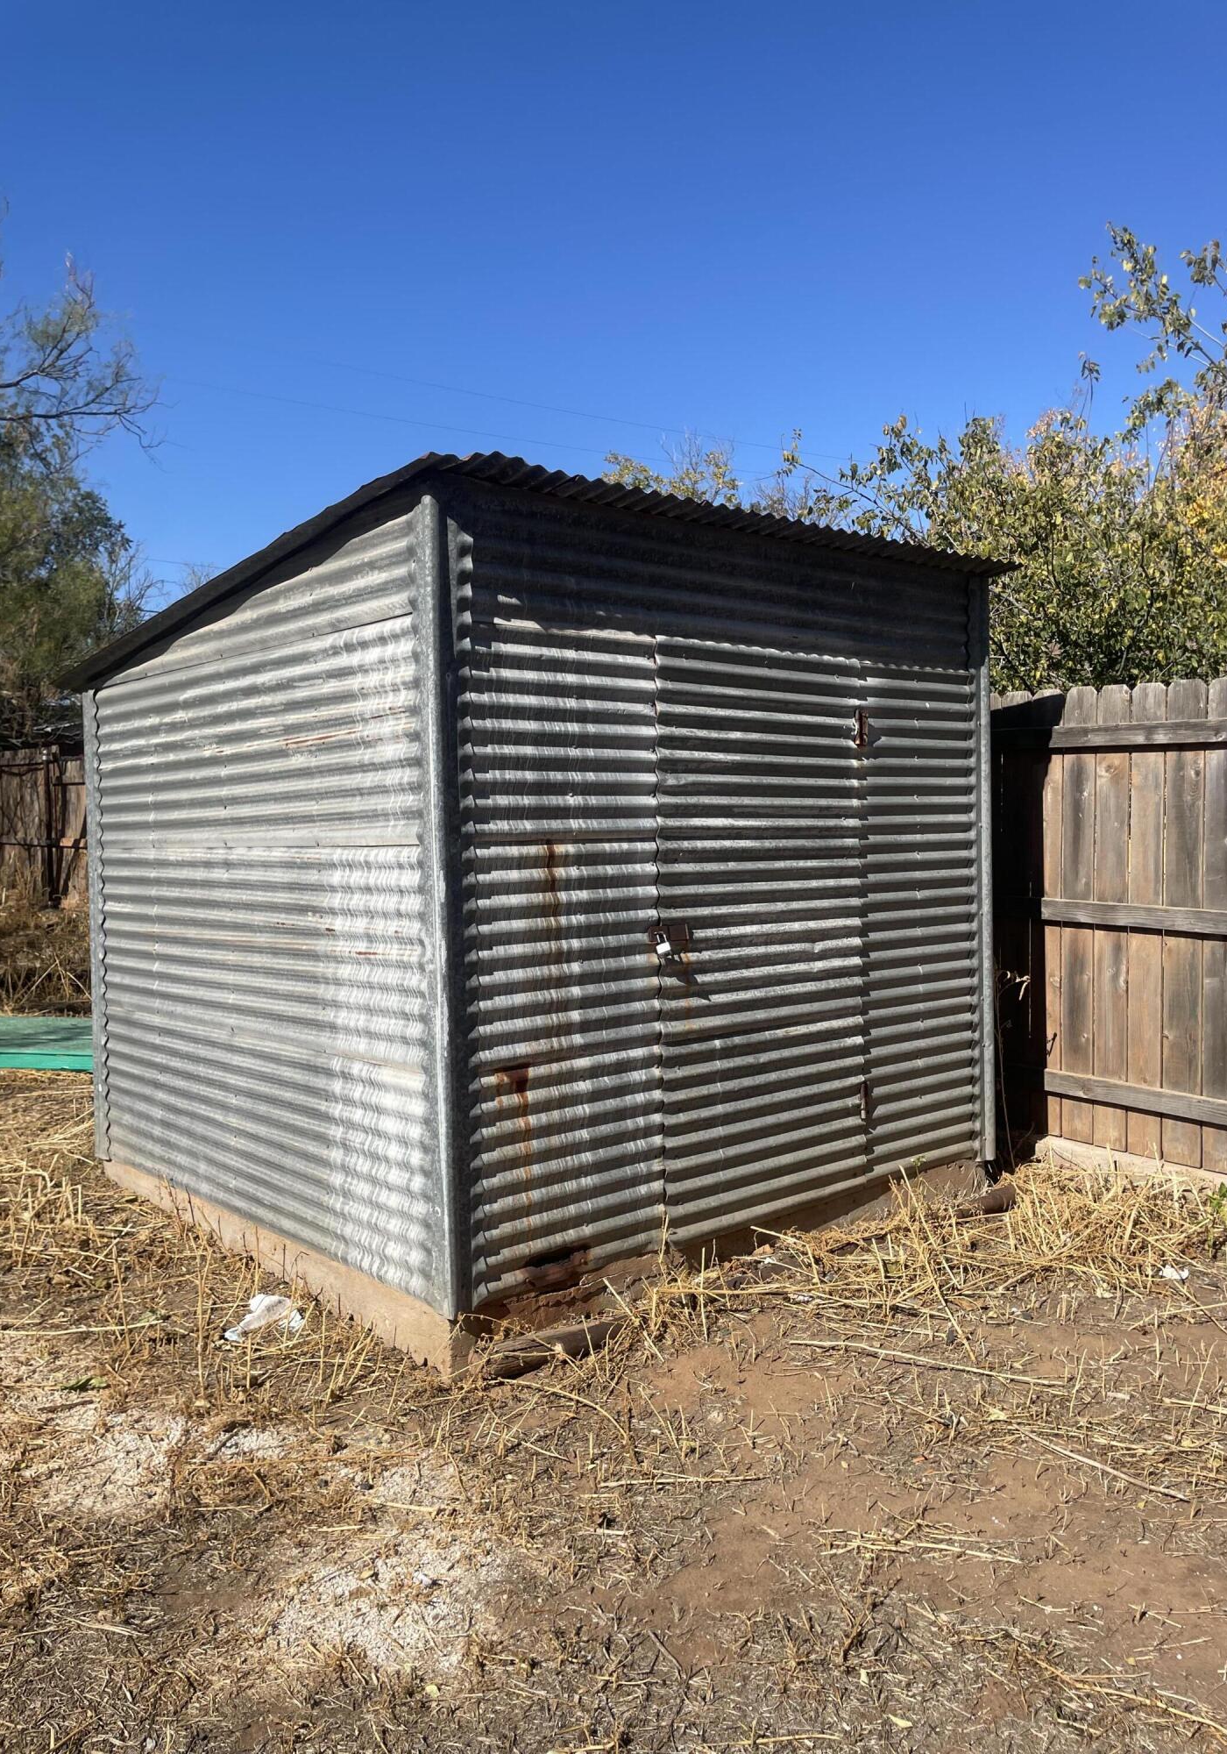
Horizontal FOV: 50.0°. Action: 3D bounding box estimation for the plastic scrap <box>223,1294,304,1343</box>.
[{"bbox_3d":[-1.010,1.262,3.790,0.210,0.060,0.220,-1,2,-15],"label":"plastic scrap"}]

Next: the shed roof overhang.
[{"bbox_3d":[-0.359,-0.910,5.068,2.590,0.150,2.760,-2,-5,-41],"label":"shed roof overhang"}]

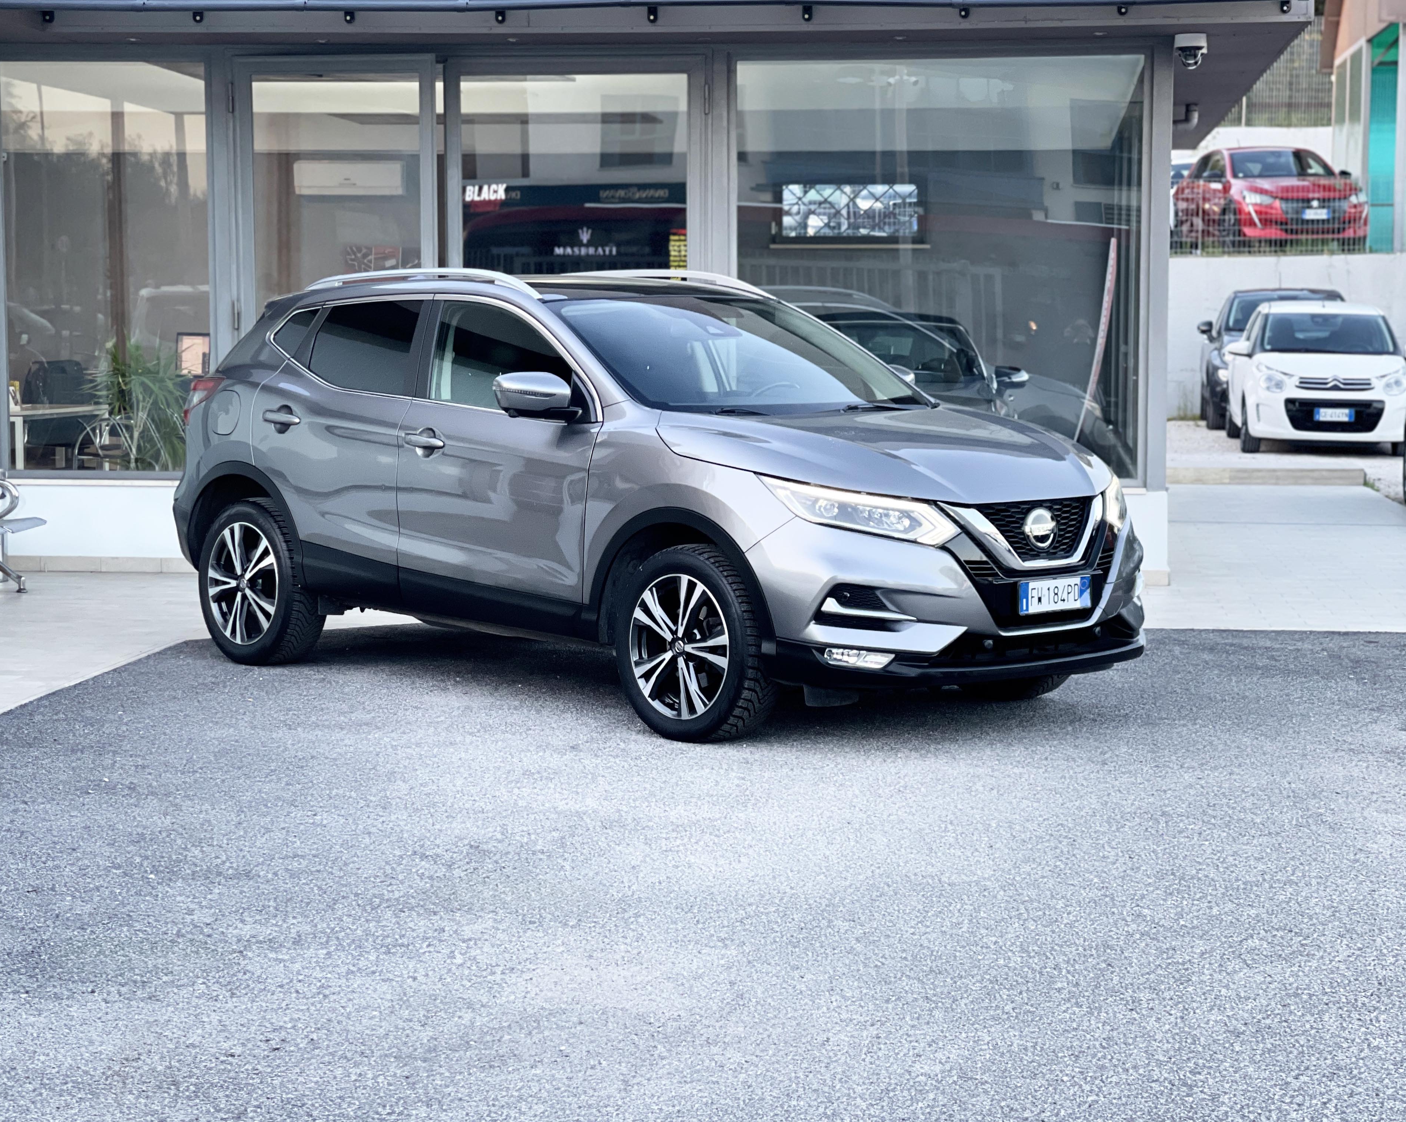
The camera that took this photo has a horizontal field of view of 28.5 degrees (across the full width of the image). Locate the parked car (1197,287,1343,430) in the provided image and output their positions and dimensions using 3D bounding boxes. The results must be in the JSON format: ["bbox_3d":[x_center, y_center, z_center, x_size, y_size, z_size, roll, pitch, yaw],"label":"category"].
[{"bbox_3d":[6.428,-2.273,30.790,1.760,1.500,3.980,1,6,9],"label":"parked car"}]

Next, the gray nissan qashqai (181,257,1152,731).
[{"bbox_3d":[-0.306,-0.316,10.902,1.860,1.600,4.390,-5,8,-43],"label":"gray nissan qashqai"}]

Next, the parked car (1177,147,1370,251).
[{"bbox_3d":[7.479,-4.787,36.661,1.800,1.440,4.050,-1,6,-6],"label":"parked car"}]

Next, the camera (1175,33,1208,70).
[{"bbox_3d":[2.419,-2.521,13.700,0.160,0.175,0.165,1,6,9],"label":"camera"}]

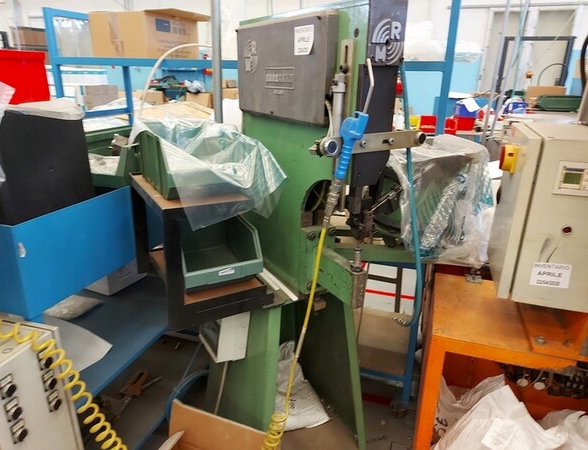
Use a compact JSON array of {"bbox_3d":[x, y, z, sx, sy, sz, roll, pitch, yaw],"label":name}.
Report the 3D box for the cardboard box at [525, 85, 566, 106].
[{"bbox_3d":[3.110,-1.608,5.242,0.440,0.250,0.320,8,20,19],"label":"cardboard box"}]

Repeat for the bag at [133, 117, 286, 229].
[{"bbox_3d":[-0.316,-0.214,1.485,0.450,0.290,0.420,-10,21,-29],"label":"bag"}]

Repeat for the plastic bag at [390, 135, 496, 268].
[{"bbox_3d":[0.663,-0.148,1.908,0.400,0.490,0.400,8,20,19],"label":"plastic bag"}]

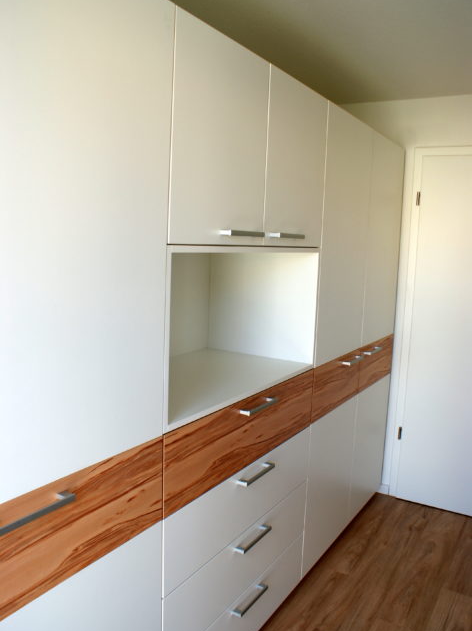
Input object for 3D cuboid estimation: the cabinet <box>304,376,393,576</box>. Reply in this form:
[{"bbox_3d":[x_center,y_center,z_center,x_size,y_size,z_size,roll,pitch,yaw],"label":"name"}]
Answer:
[{"bbox_3d":[0.390,0.756,3.019,0.576,0.724,1.185,7,9,32],"label":"cabinet"}]

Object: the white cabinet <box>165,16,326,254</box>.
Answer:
[{"bbox_3d":[-0.143,-0.557,1.916,0.576,0.590,0.985,7,9,32],"label":"white cabinet"}]

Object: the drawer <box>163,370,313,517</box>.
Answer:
[{"bbox_3d":[-0.164,0.377,2.036,0.547,0.254,0.985,7,9,32],"label":"drawer"}]

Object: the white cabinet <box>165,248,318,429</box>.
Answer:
[{"bbox_3d":[-0.163,-0.007,1.991,0.576,0.519,0.985,7,9,32],"label":"white cabinet"}]

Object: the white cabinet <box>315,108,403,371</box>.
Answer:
[{"bbox_3d":[0.431,-0.403,2.860,0.576,1.110,1.185,7,9,32],"label":"white cabinet"}]

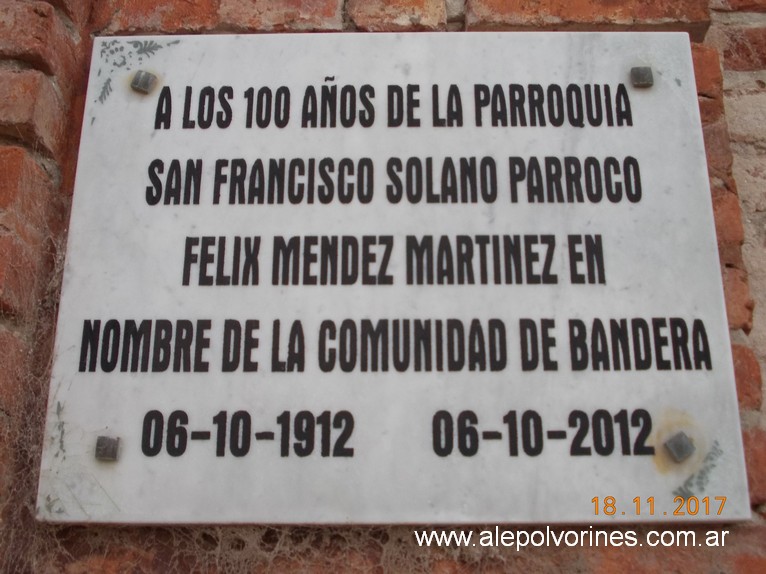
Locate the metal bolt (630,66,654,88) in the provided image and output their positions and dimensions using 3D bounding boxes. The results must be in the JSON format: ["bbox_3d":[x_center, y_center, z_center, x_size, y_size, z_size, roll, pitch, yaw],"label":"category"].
[{"bbox_3d":[0.249,-0.202,0.917,0.018,0.018,0.010,0,-19,1],"label":"metal bolt"}]

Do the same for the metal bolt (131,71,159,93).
[{"bbox_3d":[-0.232,-0.197,0.924,0.018,0.018,0.010,19,-18,8],"label":"metal bolt"}]

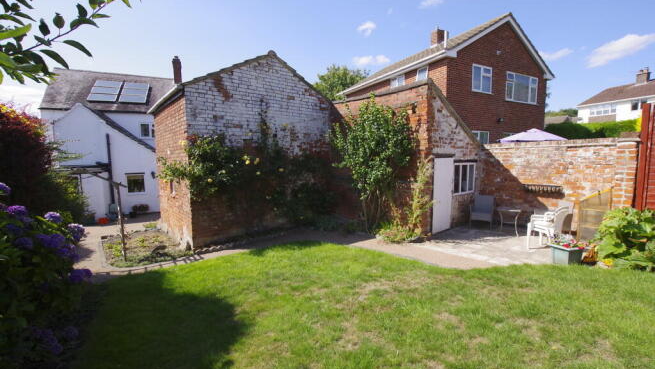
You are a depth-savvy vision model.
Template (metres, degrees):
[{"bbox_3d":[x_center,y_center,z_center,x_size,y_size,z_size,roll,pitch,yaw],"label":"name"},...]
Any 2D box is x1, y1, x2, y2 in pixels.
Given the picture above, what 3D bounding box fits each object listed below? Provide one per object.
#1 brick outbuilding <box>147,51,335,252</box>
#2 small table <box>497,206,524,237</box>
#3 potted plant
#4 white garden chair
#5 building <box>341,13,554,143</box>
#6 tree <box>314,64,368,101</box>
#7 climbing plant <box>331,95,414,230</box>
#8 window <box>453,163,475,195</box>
[{"bbox_3d":[-2.715,-1.097,8.683,4.300,4.700,4.300,-4,6,-40],"label":"brick outbuilding"},{"bbox_3d":[4.375,0.891,6.521,0.570,0.570,0.570,-4,6,-40],"label":"small table"},{"bbox_3d":[4.232,1.094,4.765,0.450,0.450,0.400,-2,5,-23],"label":"potted plant"},{"bbox_3d":[4.358,0.829,5.292,0.560,0.900,0.600,-4,6,-38],"label":"white garden chair"},{"bbox_3d":[5.623,-3.854,14.727,7.400,7.200,7.800,-3,5,-28],"label":"building"},{"bbox_3d":[1.128,-4.942,22.398,6.000,9.490,6.000,0,5,0],"label":"tree"},{"bbox_3d":[1.100,-0.513,6.671,0.900,3.400,2.200,-4,6,-40],"label":"climbing plant"},{"bbox_3d":[3.593,-0.159,7.202,1.200,0.800,0.090,-4,6,-40],"label":"window"}]

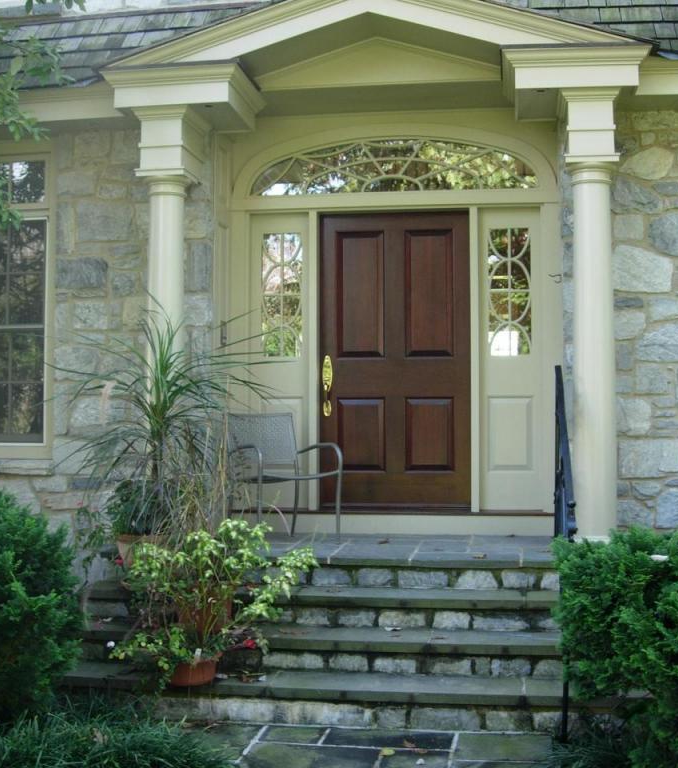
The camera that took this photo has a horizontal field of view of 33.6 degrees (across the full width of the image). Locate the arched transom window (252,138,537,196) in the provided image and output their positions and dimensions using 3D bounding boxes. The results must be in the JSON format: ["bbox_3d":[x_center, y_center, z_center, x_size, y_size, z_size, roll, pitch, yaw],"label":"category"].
[{"bbox_3d":[0.391,-1.550,8.039,2.042,0.378,0.080,0,-2,7],"label":"arched transom window"}]

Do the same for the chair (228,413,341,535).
[{"bbox_3d":[-0.389,0.617,7.473,0.580,0.860,0.620,1,-3,-29],"label":"chair"}]

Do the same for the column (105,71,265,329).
[{"bbox_3d":[-1.077,-0.499,7.731,0.880,3.111,0.780,0,-2,7],"label":"column"}]

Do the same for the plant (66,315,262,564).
[{"bbox_3d":[-0.978,0.360,6.369,1.040,1.518,0.950,0,-2,7],"label":"plant"}]

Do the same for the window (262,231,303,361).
[{"bbox_3d":[-0.406,-0.639,8.104,0.304,0.912,0.060,0,-2,7],"label":"window"}]

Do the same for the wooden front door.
[{"bbox_3d":[0.396,-0.174,7.980,1.074,2.108,0.060,0,-2,7],"label":"wooden front door"}]

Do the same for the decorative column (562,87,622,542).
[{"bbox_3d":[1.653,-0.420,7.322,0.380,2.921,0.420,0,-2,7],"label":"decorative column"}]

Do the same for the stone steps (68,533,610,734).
[{"bbox_3d":[0.130,1.340,6.588,2.950,0.659,2.660,0,-2,7],"label":"stone steps"}]

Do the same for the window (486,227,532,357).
[{"bbox_3d":[1.197,-0.649,7.896,0.306,0.913,0.060,0,-2,7],"label":"window"}]

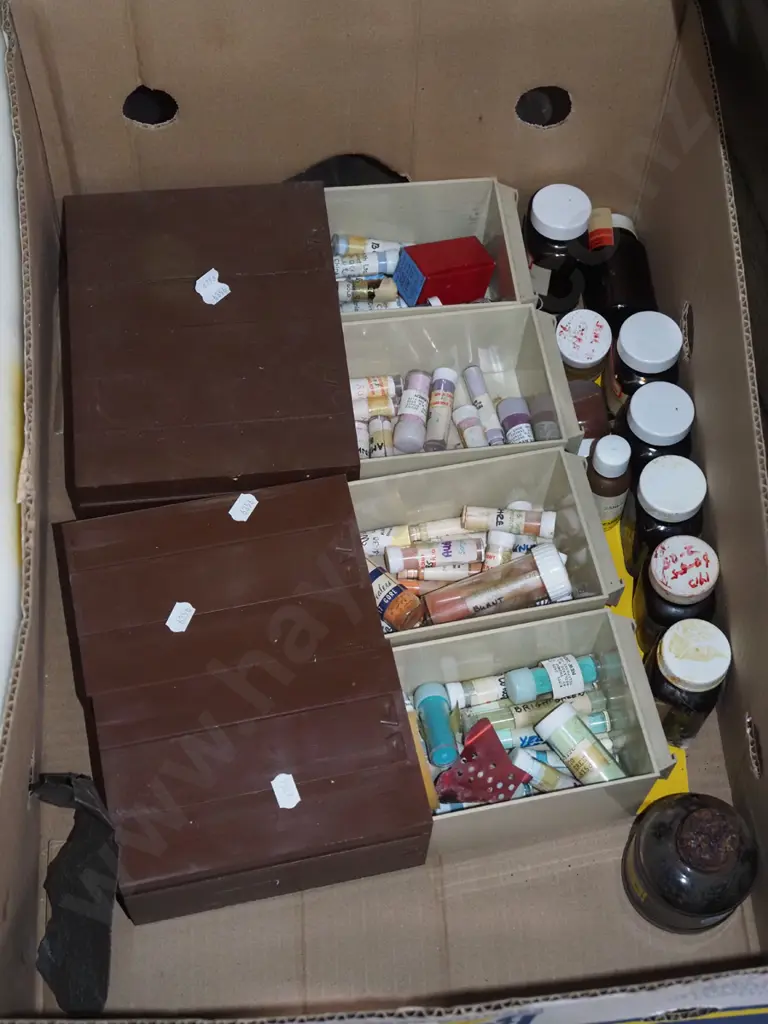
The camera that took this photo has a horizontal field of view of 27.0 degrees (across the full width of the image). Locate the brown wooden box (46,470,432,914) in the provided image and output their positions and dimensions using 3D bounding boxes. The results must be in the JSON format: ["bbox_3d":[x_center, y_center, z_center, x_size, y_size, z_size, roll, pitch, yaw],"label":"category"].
[{"bbox_3d":[-0.086,0.105,0.931,0.175,0.071,0.224,-10,61,-7],"label":"brown wooden box"}]

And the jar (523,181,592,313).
[{"bbox_3d":[0.117,-0.178,1.086,0.048,0.088,0.048,1,61,-1],"label":"jar"}]

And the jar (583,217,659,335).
[{"bbox_3d":[0.158,-0.164,1.102,0.049,0.049,0.089,-3,61,-3],"label":"jar"}]

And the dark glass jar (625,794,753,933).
[{"bbox_3d":[0.167,0.184,0.857,0.070,0.058,0.070,1,62,-2],"label":"dark glass jar"}]

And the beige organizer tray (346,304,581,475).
[{"bbox_3d":[0.032,-0.064,1.029,0.169,0.071,0.104,-6,61,-5],"label":"beige organizer tray"}]

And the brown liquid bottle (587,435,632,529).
[{"bbox_3d":[0.136,-0.017,0.954,0.026,0.078,0.026,-1,62,2],"label":"brown liquid bottle"}]

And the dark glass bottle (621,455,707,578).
[{"bbox_3d":[0.162,0.003,0.924,0.042,0.079,0.042,0,62,1],"label":"dark glass bottle"}]

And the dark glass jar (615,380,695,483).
[{"bbox_3d":[0.160,-0.040,0.947,0.042,0.079,0.042,0,62,1],"label":"dark glass jar"}]

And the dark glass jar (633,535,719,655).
[{"bbox_3d":[0.167,0.051,0.912,0.041,0.088,0.041,-1,62,2],"label":"dark glass jar"}]

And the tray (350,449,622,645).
[{"bbox_3d":[0.048,0.035,0.974,0.169,0.071,0.104,-9,61,-7],"label":"tray"}]

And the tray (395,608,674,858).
[{"bbox_3d":[0.067,0.124,0.881,0.163,0.067,0.099,-10,62,-7],"label":"tray"}]

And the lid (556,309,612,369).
[{"bbox_3d":[0.119,-0.102,0.948,0.033,0.009,0.033,-2,74,6],"label":"lid"}]

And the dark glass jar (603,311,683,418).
[{"bbox_3d":[0.161,-0.083,0.985,0.041,0.088,0.041,-1,62,2],"label":"dark glass jar"}]

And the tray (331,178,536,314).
[{"bbox_3d":[0.009,-0.150,1.027,0.163,0.067,0.100,-4,62,-4],"label":"tray"}]

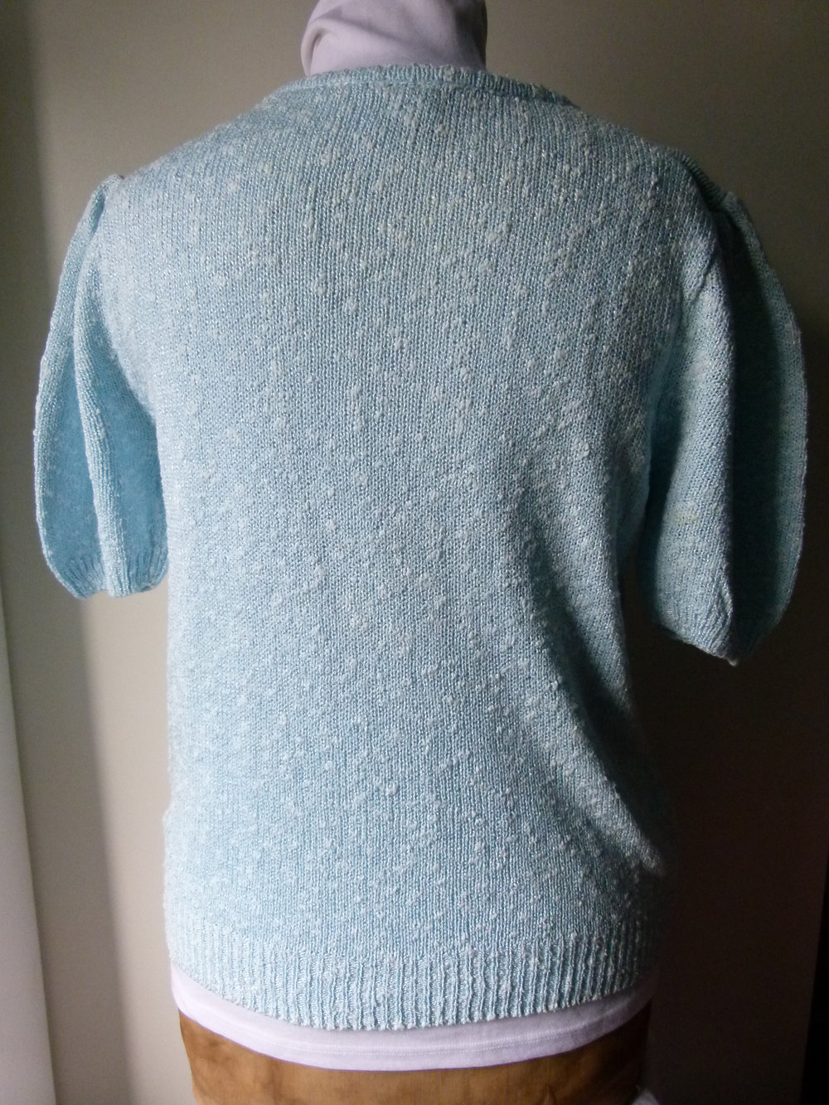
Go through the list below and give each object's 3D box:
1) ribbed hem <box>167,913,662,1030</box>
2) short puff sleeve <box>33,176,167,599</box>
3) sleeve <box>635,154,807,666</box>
[{"bbox_3d":[-0.002,0.264,0.617,0.362,0.068,0.195,0,10,1],"label":"ribbed hem"},{"bbox_3d":[-0.221,-0.104,0.573,0.110,0.280,0.150,0,10,1],"label":"short puff sleeve"},{"bbox_3d":[0.211,-0.086,0.545,0.110,0.300,0.150,0,10,1],"label":"sleeve"}]

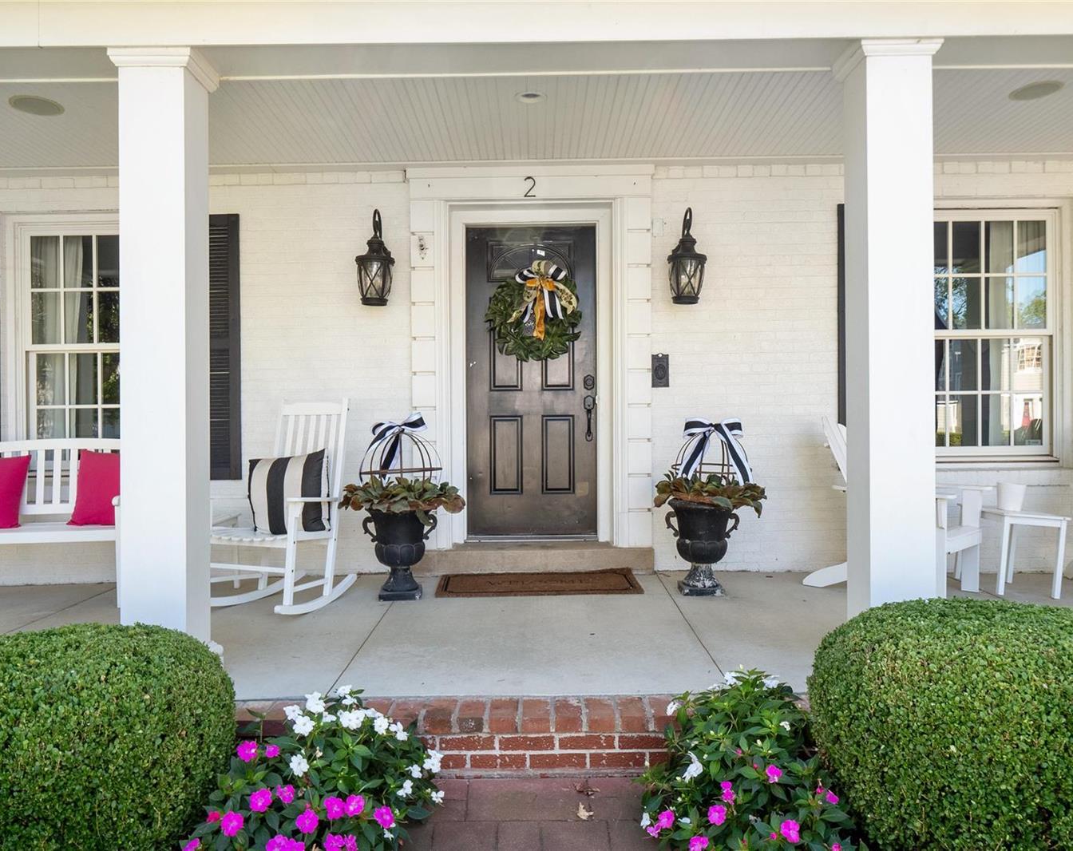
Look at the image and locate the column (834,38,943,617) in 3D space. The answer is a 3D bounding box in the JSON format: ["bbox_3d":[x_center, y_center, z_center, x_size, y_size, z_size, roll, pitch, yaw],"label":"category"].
[{"bbox_3d":[1.372,-0.225,3.330,0.310,2.420,0.310,0,0,0],"label":"column"}]

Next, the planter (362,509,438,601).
[{"bbox_3d":[-0.792,0.735,4.930,0.433,0.500,0.370,0,0,0],"label":"planter"}]

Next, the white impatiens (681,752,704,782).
[{"bbox_3d":[0.444,0.970,2.420,0.067,0.082,0.050,0,-10,22],"label":"white impatiens"}]

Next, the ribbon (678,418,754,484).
[{"bbox_3d":[1.035,0.147,4.920,0.430,0.375,0.250,0,0,0],"label":"ribbon"}]

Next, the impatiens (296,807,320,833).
[{"bbox_3d":[-0.577,0.996,2.150,0.058,0.066,0.035,0,-18,-7],"label":"impatiens"}]

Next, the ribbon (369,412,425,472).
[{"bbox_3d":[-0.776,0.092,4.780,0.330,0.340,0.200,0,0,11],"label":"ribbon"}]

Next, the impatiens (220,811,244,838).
[{"bbox_3d":[-0.760,0.997,2.130,0.059,0.066,0.035,0,-18,-9],"label":"impatiens"}]

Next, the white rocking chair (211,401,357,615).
[{"bbox_3d":[-1.437,0.428,4.820,0.640,1.120,0.870,0,0,21],"label":"white rocking chair"}]

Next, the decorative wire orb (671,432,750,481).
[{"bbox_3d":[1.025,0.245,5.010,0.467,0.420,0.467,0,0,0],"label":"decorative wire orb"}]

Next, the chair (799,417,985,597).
[{"bbox_3d":[2.047,0.437,4.882,0.880,0.970,0.690,0,0,44],"label":"chair"}]

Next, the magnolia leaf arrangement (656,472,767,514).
[{"bbox_3d":[0.983,0.384,4.820,0.620,0.250,0.560,0,0,0],"label":"magnolia leaf arrangement"}]

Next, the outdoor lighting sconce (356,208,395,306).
[{"bbox_3d":[-0.978,-1.026,5.180,0.225,0.590,0.280,0,0,0],"label":"outdoor lighting sconce"}]

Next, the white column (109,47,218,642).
[{"bbox_3d":[-1.452,-0.190,3.345,0.310,2.450,0.310,0,0,0],"label":"white column"}]

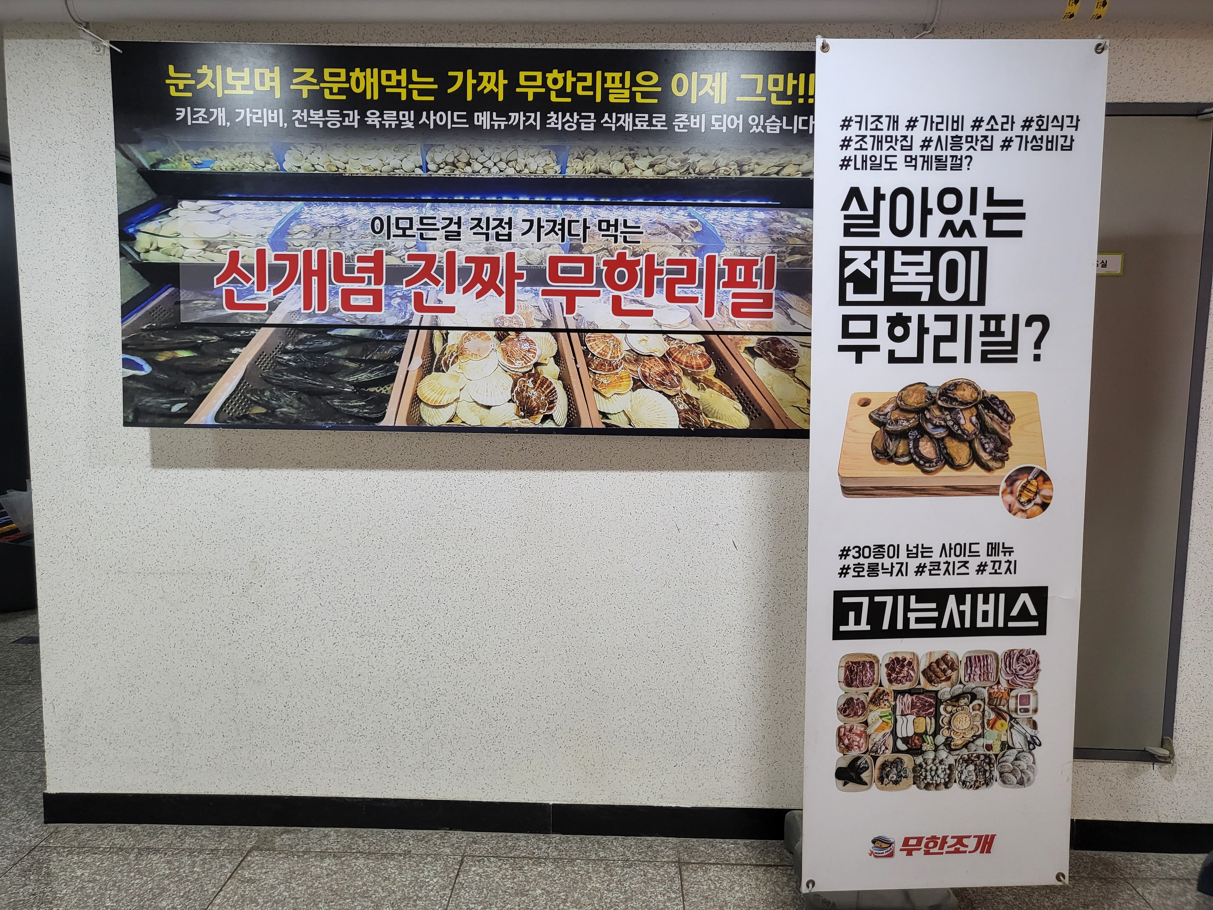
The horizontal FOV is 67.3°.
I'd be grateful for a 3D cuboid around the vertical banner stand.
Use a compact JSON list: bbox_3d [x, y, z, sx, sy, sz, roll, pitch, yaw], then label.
[{"bbox_3d":[0.723,0.059,1.931,0.600,1.800,0.030,-1,6,-3],"label":"vertical banner stand"}]

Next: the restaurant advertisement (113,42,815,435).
[{"bbox_3d":[-0.300,-0.557,2.421,1.980,1.000,0.040,1,5,0],"label":"restaurant advertisement"}]

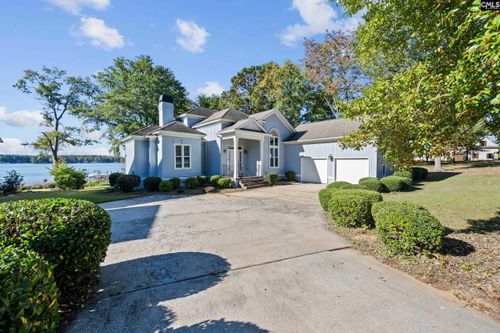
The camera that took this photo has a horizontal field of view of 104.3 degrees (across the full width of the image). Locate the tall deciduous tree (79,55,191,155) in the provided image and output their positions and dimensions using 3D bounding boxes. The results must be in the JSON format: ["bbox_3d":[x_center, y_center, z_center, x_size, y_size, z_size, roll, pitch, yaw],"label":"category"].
[{"bbox_3d":[-15.448,-6.257,26.000,13.200,17.200,13.000,-1,1,-31],"label":"tall deciduous tree"}]

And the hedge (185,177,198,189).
[{"bbox_3d":[-3.711,1.056,12.562,0.867,0.747,0.867,0,1,-16],"label":"hedge"}]

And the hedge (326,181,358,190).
[{"bbox_3d":[4.568,1.146,9.600,1.500,0.950,1.450,1,1,25],"label":"hedge"}]

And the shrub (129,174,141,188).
[{"bbox_3d":[-8.831,1.165,14.800,0.980,0.960,0.980,-1,1,-31],"label":"shrub"}]

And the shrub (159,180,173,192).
[{"bbox_3d":[-5.868,1.375,13.500,0.860,0.800,0.860,-1,1,-23],"label":"shrub"}]

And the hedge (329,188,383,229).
[{"bbox_3d":[2.702,1.060,5.029,1.213,0.887,1.334,1,2,29],"label":"hedge"}]

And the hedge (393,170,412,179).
[{"bbox_3d":[10.061,0.752,12.816,1.293,0.903,1.293,1,2,38],"label":"hedge"}]

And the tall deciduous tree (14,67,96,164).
[{"bbox_3d":[-24.012,-4.920,24.000,7.800,14.800,7.800,1,2,45],"label":"tall deciduous tree"}]

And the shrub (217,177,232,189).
[{"bbox_3d":[-1.651,1.076,12.731,1.005,0.699,1.005,0,1,-7],"label":"shrub"}]

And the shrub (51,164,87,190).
[{"bbox_3d":[-11.919,0.618,12.860,1.738,1.830,1.738,-1,2,-43],"label":"shrub"}]

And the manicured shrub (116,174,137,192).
[{"bbox_3d":[-7.055,0.977,11.174,1.018,0.969,1.018,-1,2,-32],"label":"manicured shrub"}]

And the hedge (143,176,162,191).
[{"bbox_3d":[-5.811,1.042,11.638,0.989,0.817,0.989,-1,1,-27],"label":"hedge"}]

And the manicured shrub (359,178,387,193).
[{"bbox_3d":[7.562,1.160,12.000,1.600,0.930,1.600,1,1,32],"label":"manicured shrub"}]

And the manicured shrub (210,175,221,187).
[{"bbox_3d":[-2.680,1.111,15.100,0.850,0.850,0.850,0,1,-10],"label":"manicured shrub"}]

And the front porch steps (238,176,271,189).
[{"bbox_3d":[0.354,1.275,15.300,2.900,0.620,1.050,-1,2,-44],"label":"front porch steps"}]

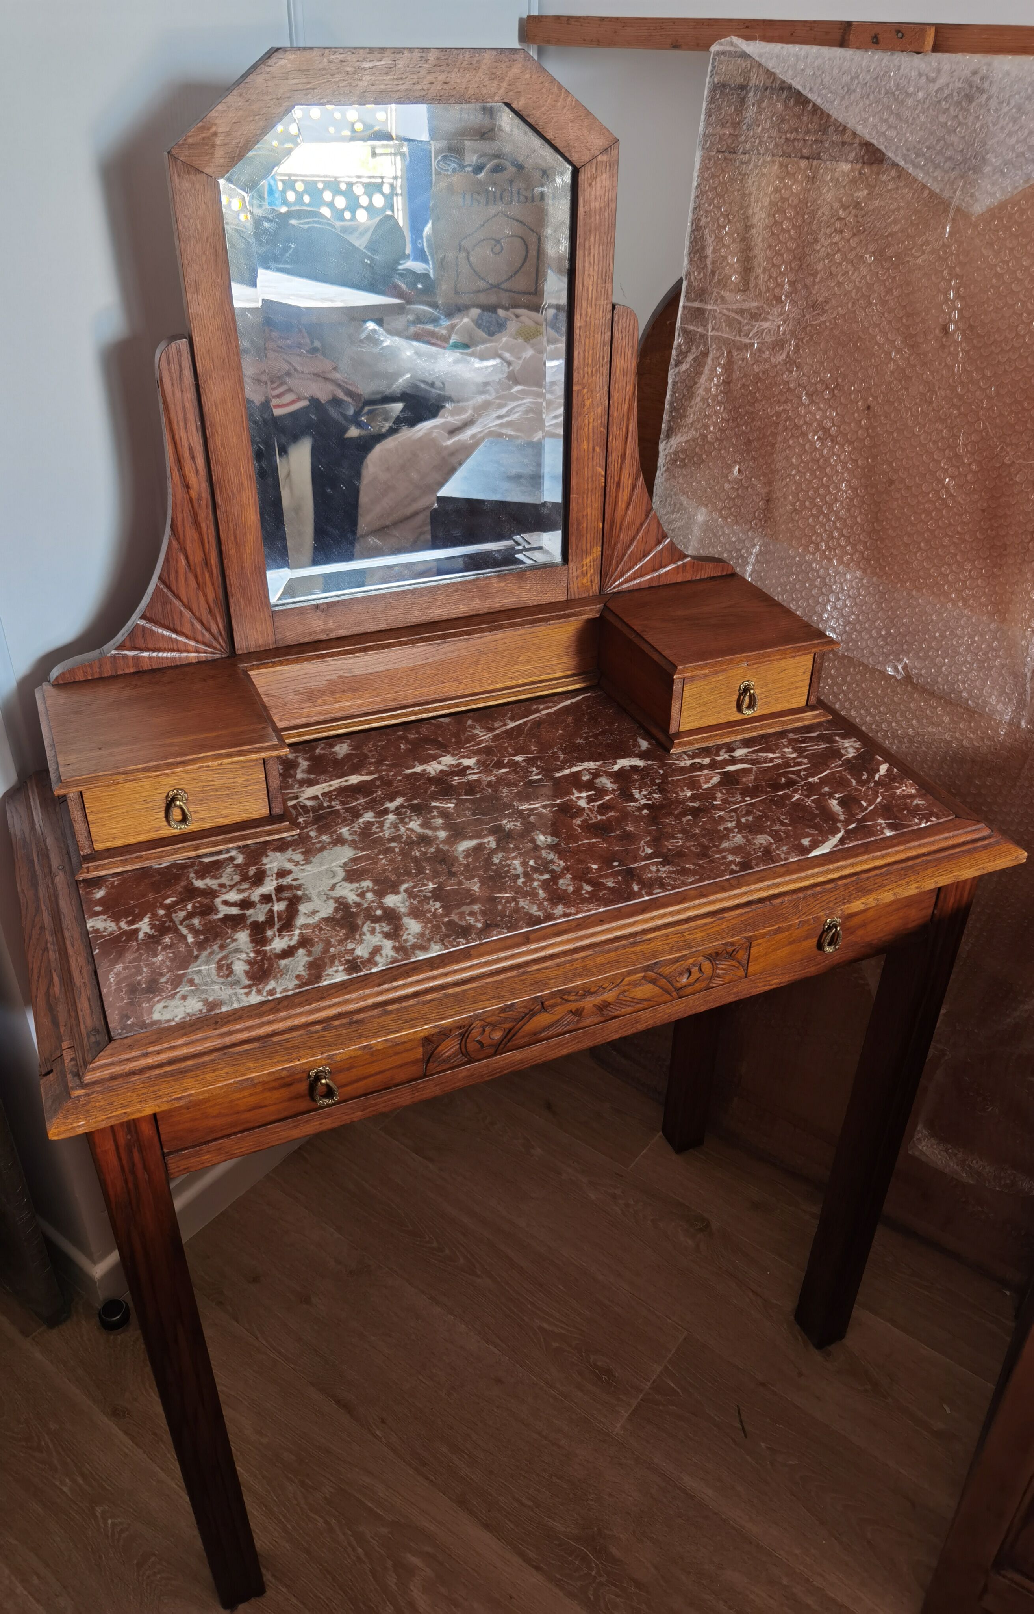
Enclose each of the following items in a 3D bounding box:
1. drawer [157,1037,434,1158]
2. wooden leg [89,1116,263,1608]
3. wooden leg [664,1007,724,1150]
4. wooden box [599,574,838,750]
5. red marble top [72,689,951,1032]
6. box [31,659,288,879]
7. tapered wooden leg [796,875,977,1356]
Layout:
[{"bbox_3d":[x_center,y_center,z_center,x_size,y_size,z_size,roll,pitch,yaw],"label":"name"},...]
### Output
[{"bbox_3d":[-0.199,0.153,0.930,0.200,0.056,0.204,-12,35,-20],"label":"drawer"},{"bbox_3d":[-0.284,0.489,1.003,0.046,0.727,0.046,-12,35,-20],"label":"wooden leg"},{"bbox_3d":[0.251,0.176,1.506,0.046,0.727,0.045,-12,35,-20],"label":"wooden leg"},{"bbox_3d":[0.194,-0.156,1.201,0.185,0.086,0.197,-12,35,-20],"label":"wooden box"},{"bbox_3d":[-0.010,0.003,1.046,0.725,0.020,0.352,-12,35,-20],"label":"red marble top"},{"bbox_3d":[-0.307,-0.046,1.014,0.185,0.086,0.197,-12,35,-20],"label":"box"},{"bbox_3d":[0.384,0.341,1.253,0.046,0.727,0.046,-12,35,-20],"label":"tapered wooden leg"}]

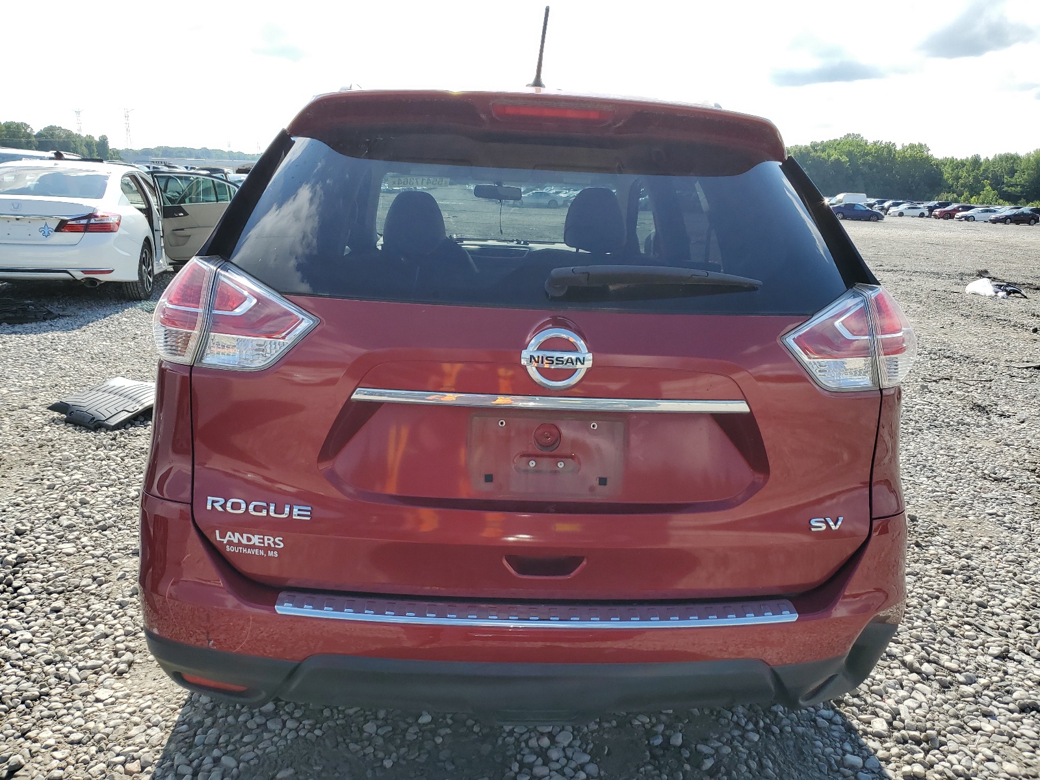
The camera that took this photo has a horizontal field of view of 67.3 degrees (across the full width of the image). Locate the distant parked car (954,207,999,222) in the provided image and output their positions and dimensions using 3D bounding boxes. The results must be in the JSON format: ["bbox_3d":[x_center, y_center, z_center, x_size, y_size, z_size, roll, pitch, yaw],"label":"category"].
[{"bbox_3d":[48.213,-18.298,81.666,4.800,1.440,1.830,2,15,-4],"label":"distant parked car"}]

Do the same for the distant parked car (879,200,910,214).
[{"bbox_3d":[48.168,-23.490,101.000,4.900,1.780,1.920,1,15,-7],"label":"distant parked car"}]

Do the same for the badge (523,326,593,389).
[{"bbox_3d":[0.067,-0.058,1.435,0.132,0.114,0.016,2,7,-3],"label":"badge"}]

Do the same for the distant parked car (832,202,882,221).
[{"bbox_3d":[28.325,-15.183,66.500,4.600,1.440,1.800,7,15,16],"label":"distant parked car"}]

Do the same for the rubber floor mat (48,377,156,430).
[{"bbox_3d":[-2.530,0.052,4.918,0.610,0.110,0.690,9,16,20],"label":"rubber floor mat"}]

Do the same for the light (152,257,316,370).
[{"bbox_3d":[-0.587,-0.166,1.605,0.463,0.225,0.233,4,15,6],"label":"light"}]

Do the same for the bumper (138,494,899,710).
[{"bbox_3d":[0.032,0.478,1.712,1.820,0.430,0.550,2,15,-4],"label":"bumper"}]

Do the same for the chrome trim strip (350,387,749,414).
[{"bbox_3d":[0.064,0.017,1.452,0.750,0.028,0.040,2,15,-4],"label":"chrome trim strip"}]

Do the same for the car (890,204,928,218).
[{"bbox_3d":[48.725,-22.395,98.000,4.800,1.450,1.830,1,15,-7],"label":"car"}]

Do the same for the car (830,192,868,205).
[{"bbox_3d":[44.991,-25.871,108.000,5.700,2.600,2.050,1,15,-7],"label":"car"}]

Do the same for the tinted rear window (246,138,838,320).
[{"bbox_3d":[0.058,-0.312,1.592,1.280,0.380,0.085,2,-22,-4],"label":"tinted rear window"}]

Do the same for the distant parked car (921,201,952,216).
[{"bbox_3d":[55.443,-23.805,103.000,5.300,1.900,2.000,1,15,-7],"label":"distant parked car"}]

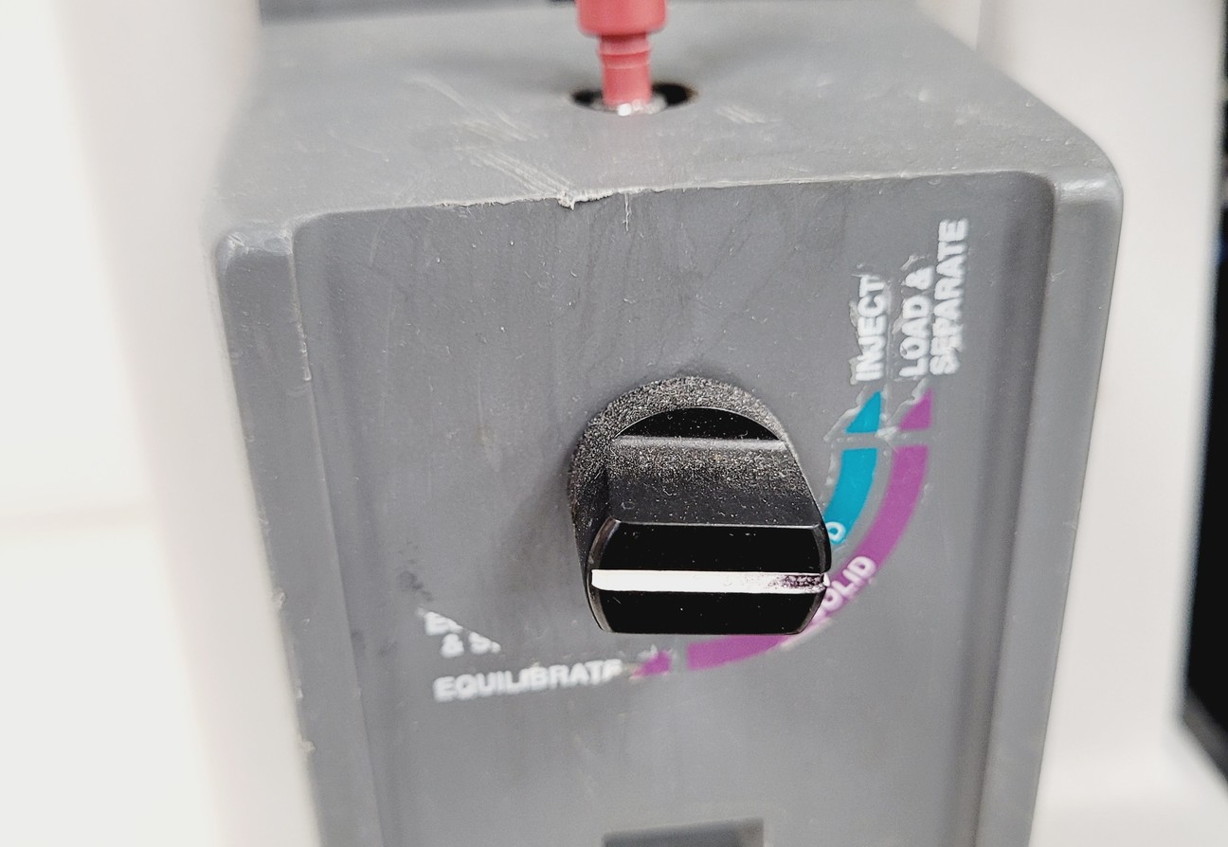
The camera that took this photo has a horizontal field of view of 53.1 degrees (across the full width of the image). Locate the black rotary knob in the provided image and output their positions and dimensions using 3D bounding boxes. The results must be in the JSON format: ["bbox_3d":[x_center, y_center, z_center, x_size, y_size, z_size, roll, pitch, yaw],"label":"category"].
[{"bbox_3d":[0.006,0.008,0.095,0.018,0.018,0.015,-4,26,-5],"label":"black rotary knob"}]

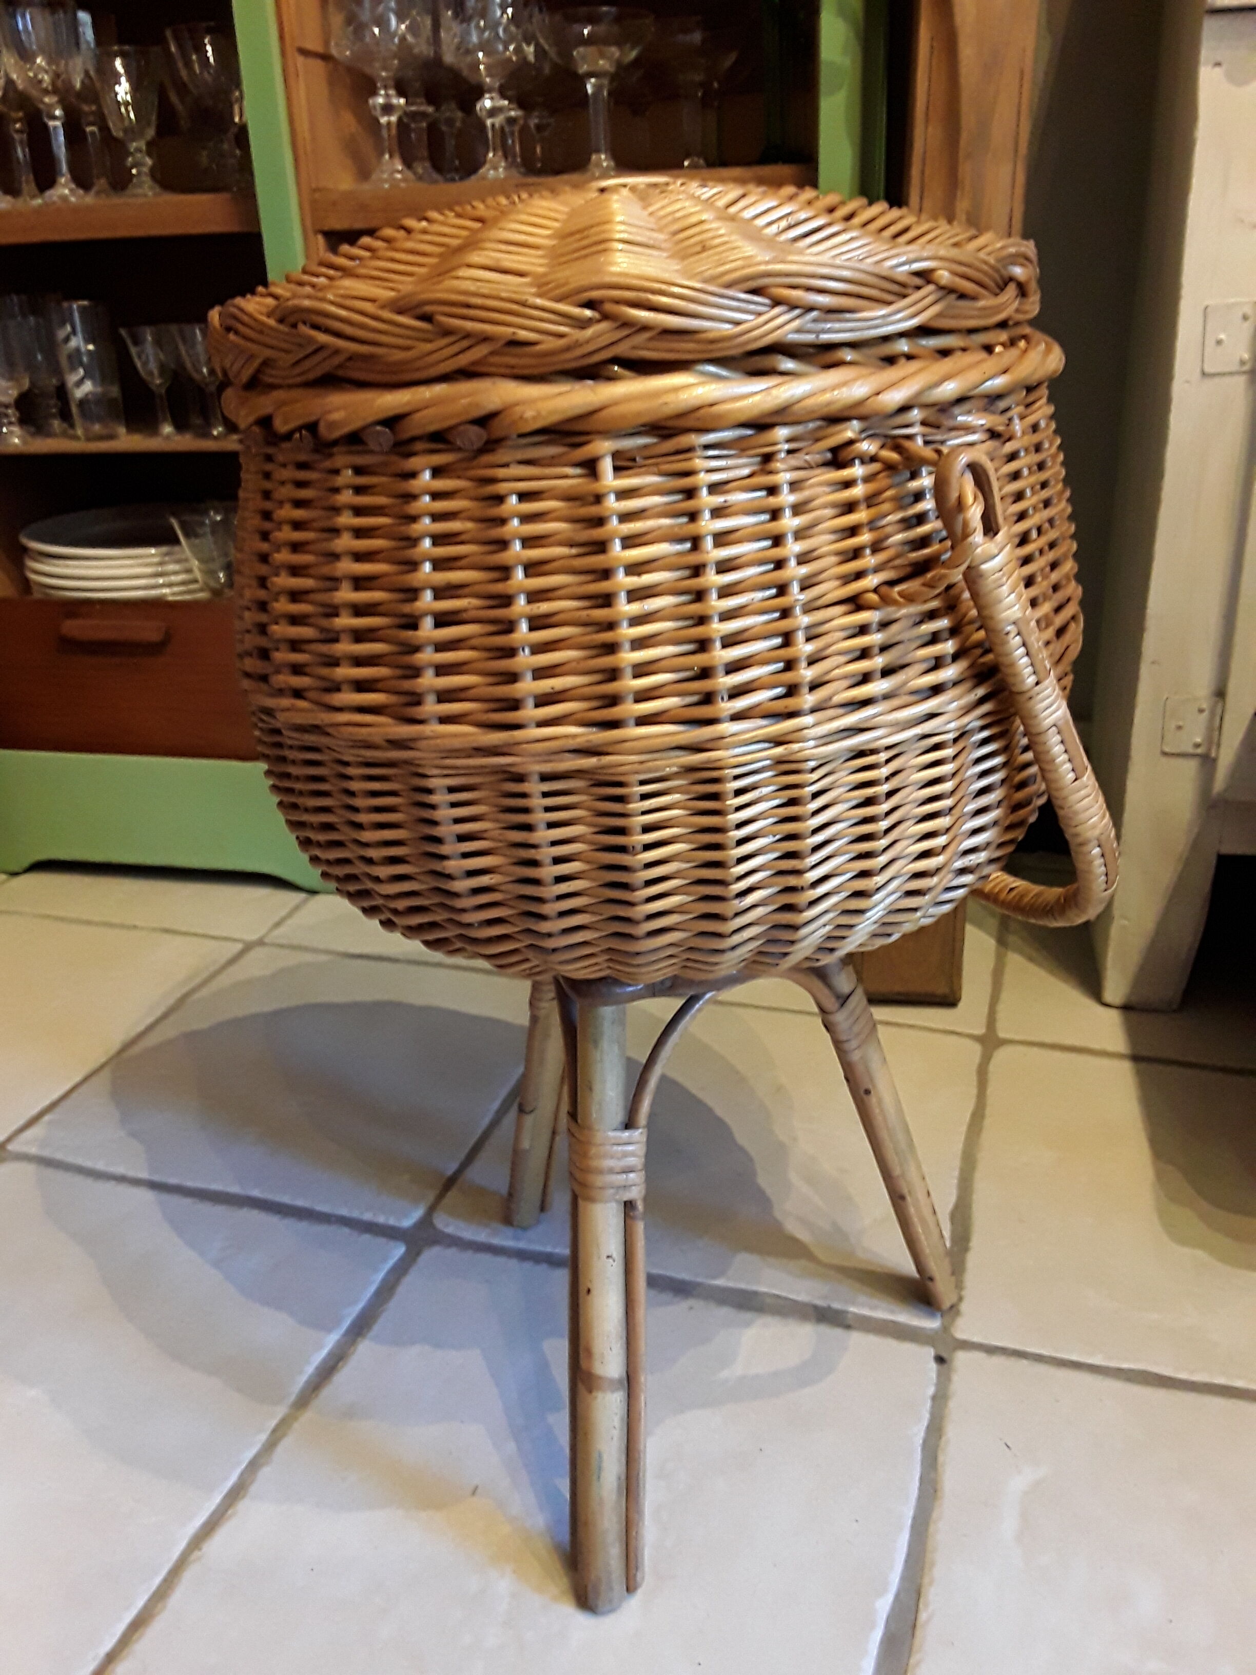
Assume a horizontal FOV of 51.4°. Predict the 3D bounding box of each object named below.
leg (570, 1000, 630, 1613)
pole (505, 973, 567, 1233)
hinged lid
[{"bbox_3d":[-0.012,0.215,0.594,0.023,0.291,0.023,0,8,0],"label":"leg"},{"bbox_3d":[-0.053,0.133,0.796,0.023,0.291,0.023,5,34,-2],"label":"pole"},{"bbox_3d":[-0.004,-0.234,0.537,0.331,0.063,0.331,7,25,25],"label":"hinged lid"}]

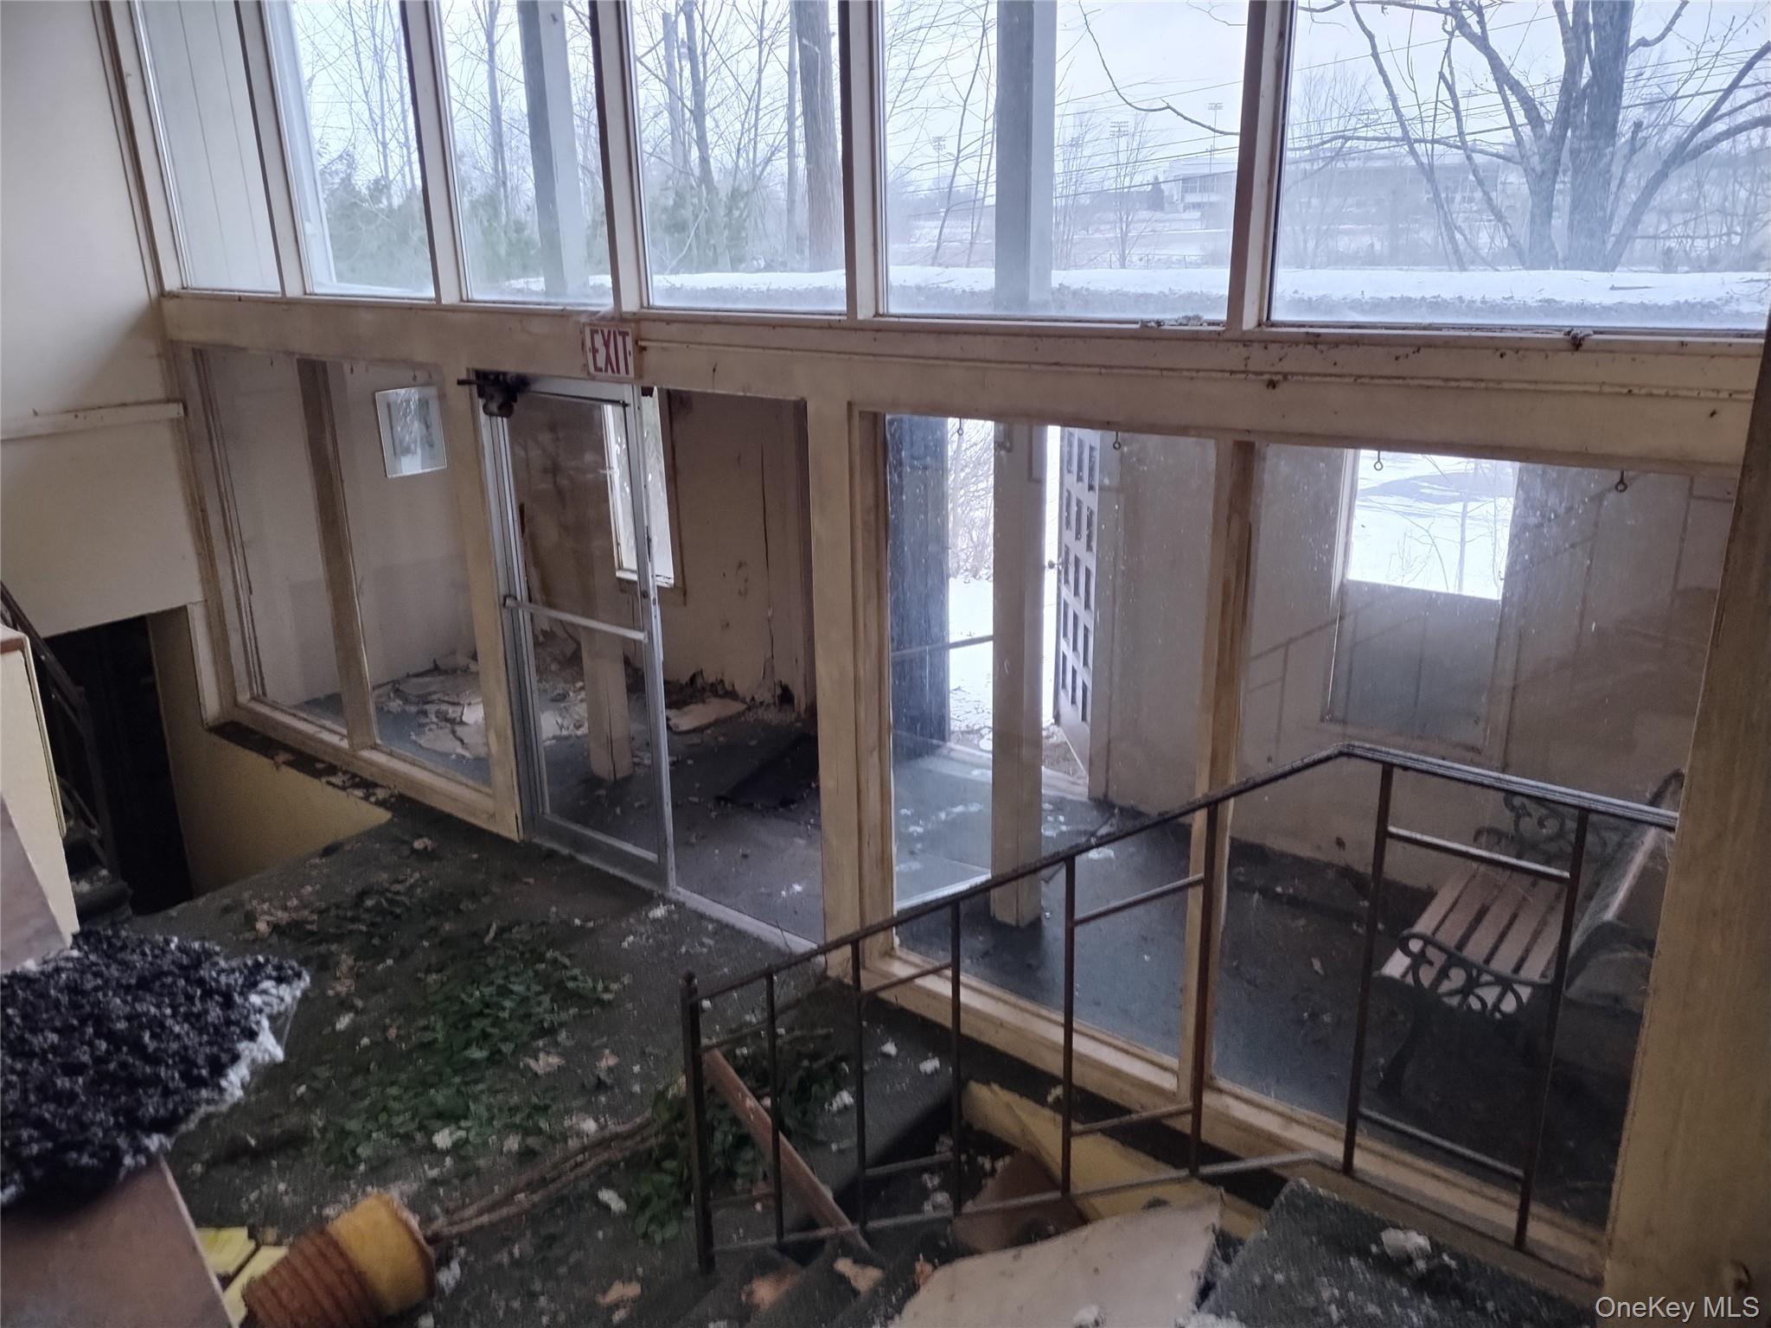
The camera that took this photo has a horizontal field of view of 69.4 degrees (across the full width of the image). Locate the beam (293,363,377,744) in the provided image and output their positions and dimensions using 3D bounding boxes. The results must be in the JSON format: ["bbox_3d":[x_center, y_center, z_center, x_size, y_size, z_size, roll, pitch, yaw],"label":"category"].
[{"bbox_3d":[-2.844,-0.524,6.680,0.070,2.056,0.130,13,22,36],"label":"beam"}]

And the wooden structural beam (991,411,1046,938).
[{"bbox_3d":[0.519,0.016,5.058,0.145,2.187,0.145,13,22,36],"label":"wooden structural beam"}]

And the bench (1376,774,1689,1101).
[{"bbox_3d":[2.211,0.892,4.430,0.642,0.853,1.274,13,22,36],"label":"bench"}]

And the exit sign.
[{"bbox_3d":[-1.024,-1.180,4.853,0.273,0.201,0.055,13,22,36],"label":"exit sign"}]

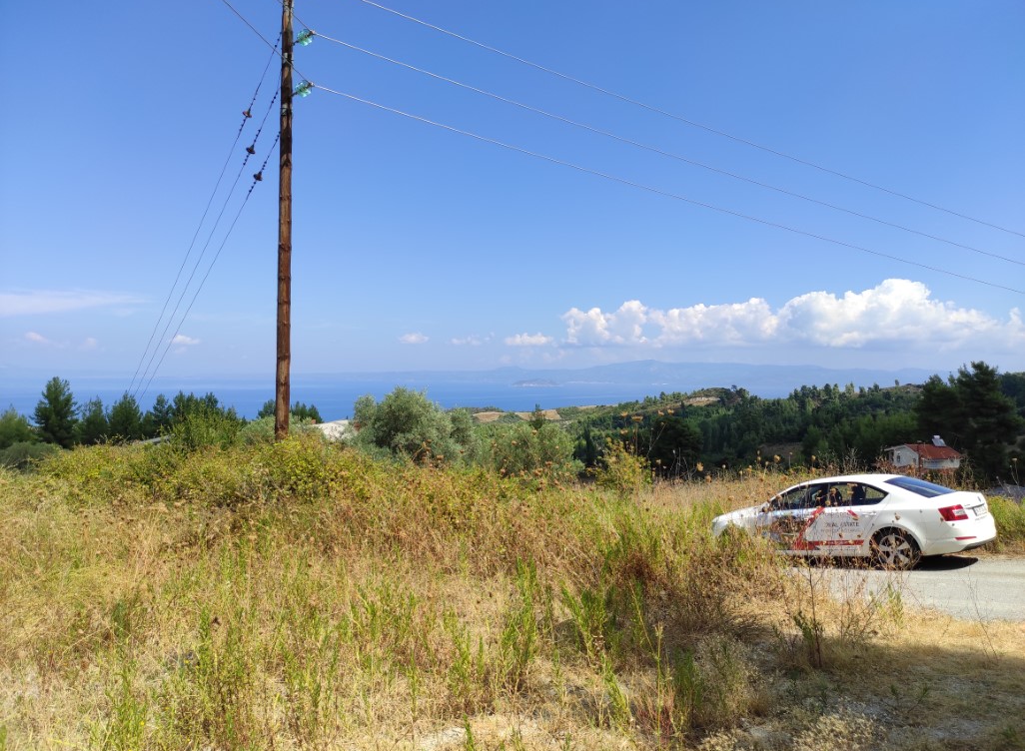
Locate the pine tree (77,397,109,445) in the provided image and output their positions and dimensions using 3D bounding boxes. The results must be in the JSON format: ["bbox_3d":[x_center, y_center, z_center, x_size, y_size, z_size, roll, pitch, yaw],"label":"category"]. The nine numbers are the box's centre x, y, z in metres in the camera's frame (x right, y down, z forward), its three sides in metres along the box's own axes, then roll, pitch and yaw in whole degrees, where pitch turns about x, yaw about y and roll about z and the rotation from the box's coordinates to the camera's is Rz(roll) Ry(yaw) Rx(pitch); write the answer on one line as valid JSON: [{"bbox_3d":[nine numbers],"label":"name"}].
[{"bbox_3d":[-32.368,3.887,57.000,2.460,4.310,2.500,0,1,0],"label":"pine tree"}]

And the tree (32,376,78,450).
[{"bbox_3d":[-33.436,2.880,54.000,3.210,5.690,3.200,0,1,0],"label":"tree"}]

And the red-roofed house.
[{"bbox_3d":[71.000,13.400,128.000,7.500,6.000,10.500,0,1,0],"label":"red-roofed house"}]

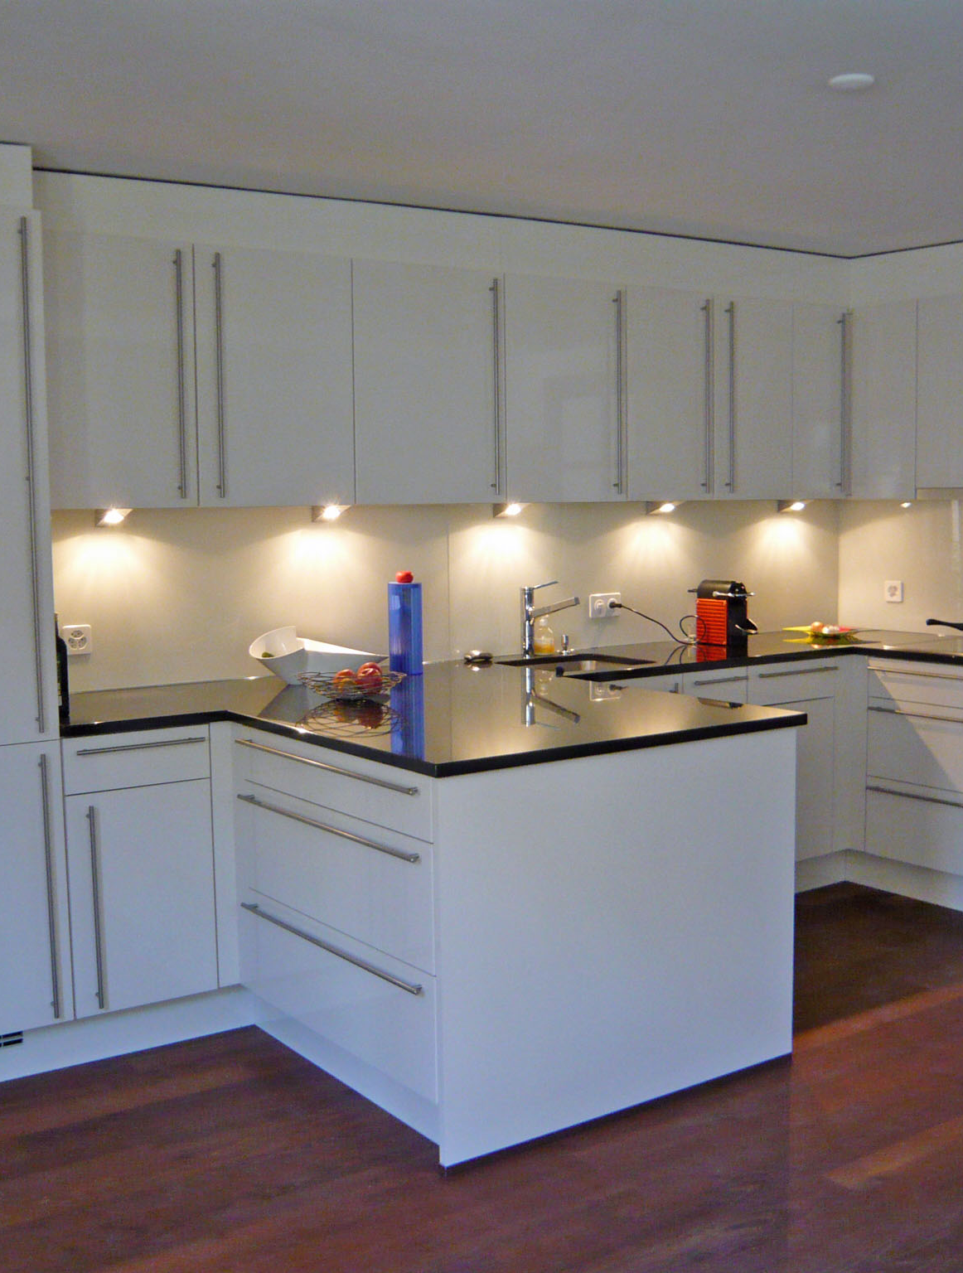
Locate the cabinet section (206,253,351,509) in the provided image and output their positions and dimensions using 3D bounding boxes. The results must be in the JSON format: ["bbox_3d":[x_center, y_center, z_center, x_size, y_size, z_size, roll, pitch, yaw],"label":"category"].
[{"bbox_3d":[-0.673,-0.743,4.040,0.496,0.722,0.348,-4,7,-34],"label":"cabinet section"}]

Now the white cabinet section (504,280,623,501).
[{"bbox_3d":[0.190,-0.811,4.624,0.501,0.722,0.348,-4,7,-34],"label":"white cabinet section"}]

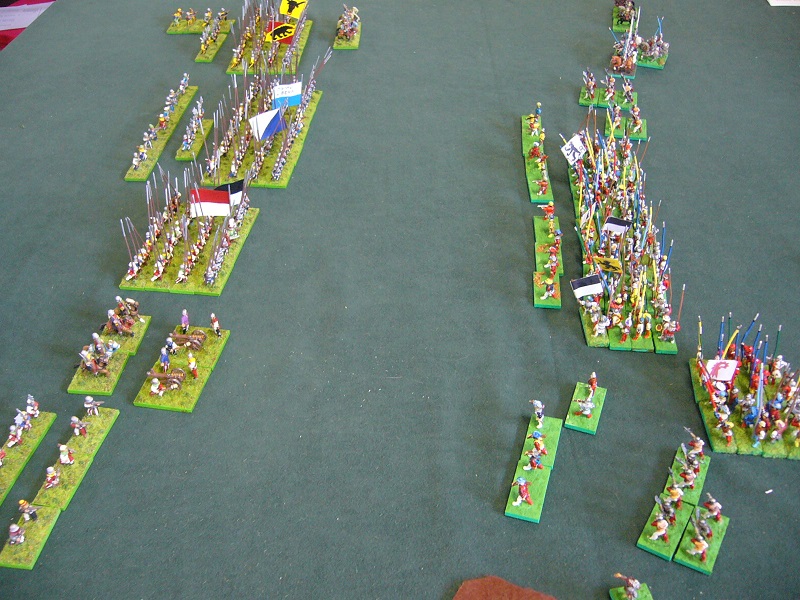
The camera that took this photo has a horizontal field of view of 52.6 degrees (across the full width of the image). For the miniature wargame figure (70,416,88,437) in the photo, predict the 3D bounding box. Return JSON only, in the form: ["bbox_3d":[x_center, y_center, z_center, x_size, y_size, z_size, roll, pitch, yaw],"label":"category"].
[{"bbox_3d":[-0.205,0.080,0.518,0.013,0.017,0.009,6,41,8],"label":"miniature wargame figure"}]

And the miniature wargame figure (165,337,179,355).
[{"bbox_3d":[-0.161,0.032,0.572,0.011,0.014,0.009,4,40,7],"label":"miniature wargame figure"}]

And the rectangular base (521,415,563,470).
[{"bbox_3d":[0.090,0.089,0.510,0.020,0.003,0.040,11,41,14],"label":"rectangular base"}]

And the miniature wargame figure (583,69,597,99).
[{"bbox_3d":[0.205,-0.231,0.873,0.013,0.027,0.013,8,41,11],"label":"miniature wargame figure"}]

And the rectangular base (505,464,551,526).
[{"bbox_3d":[0.077,0.114,0.481,0.020,0.003,0.040,11,41,14],"label":"rectangular base"}]

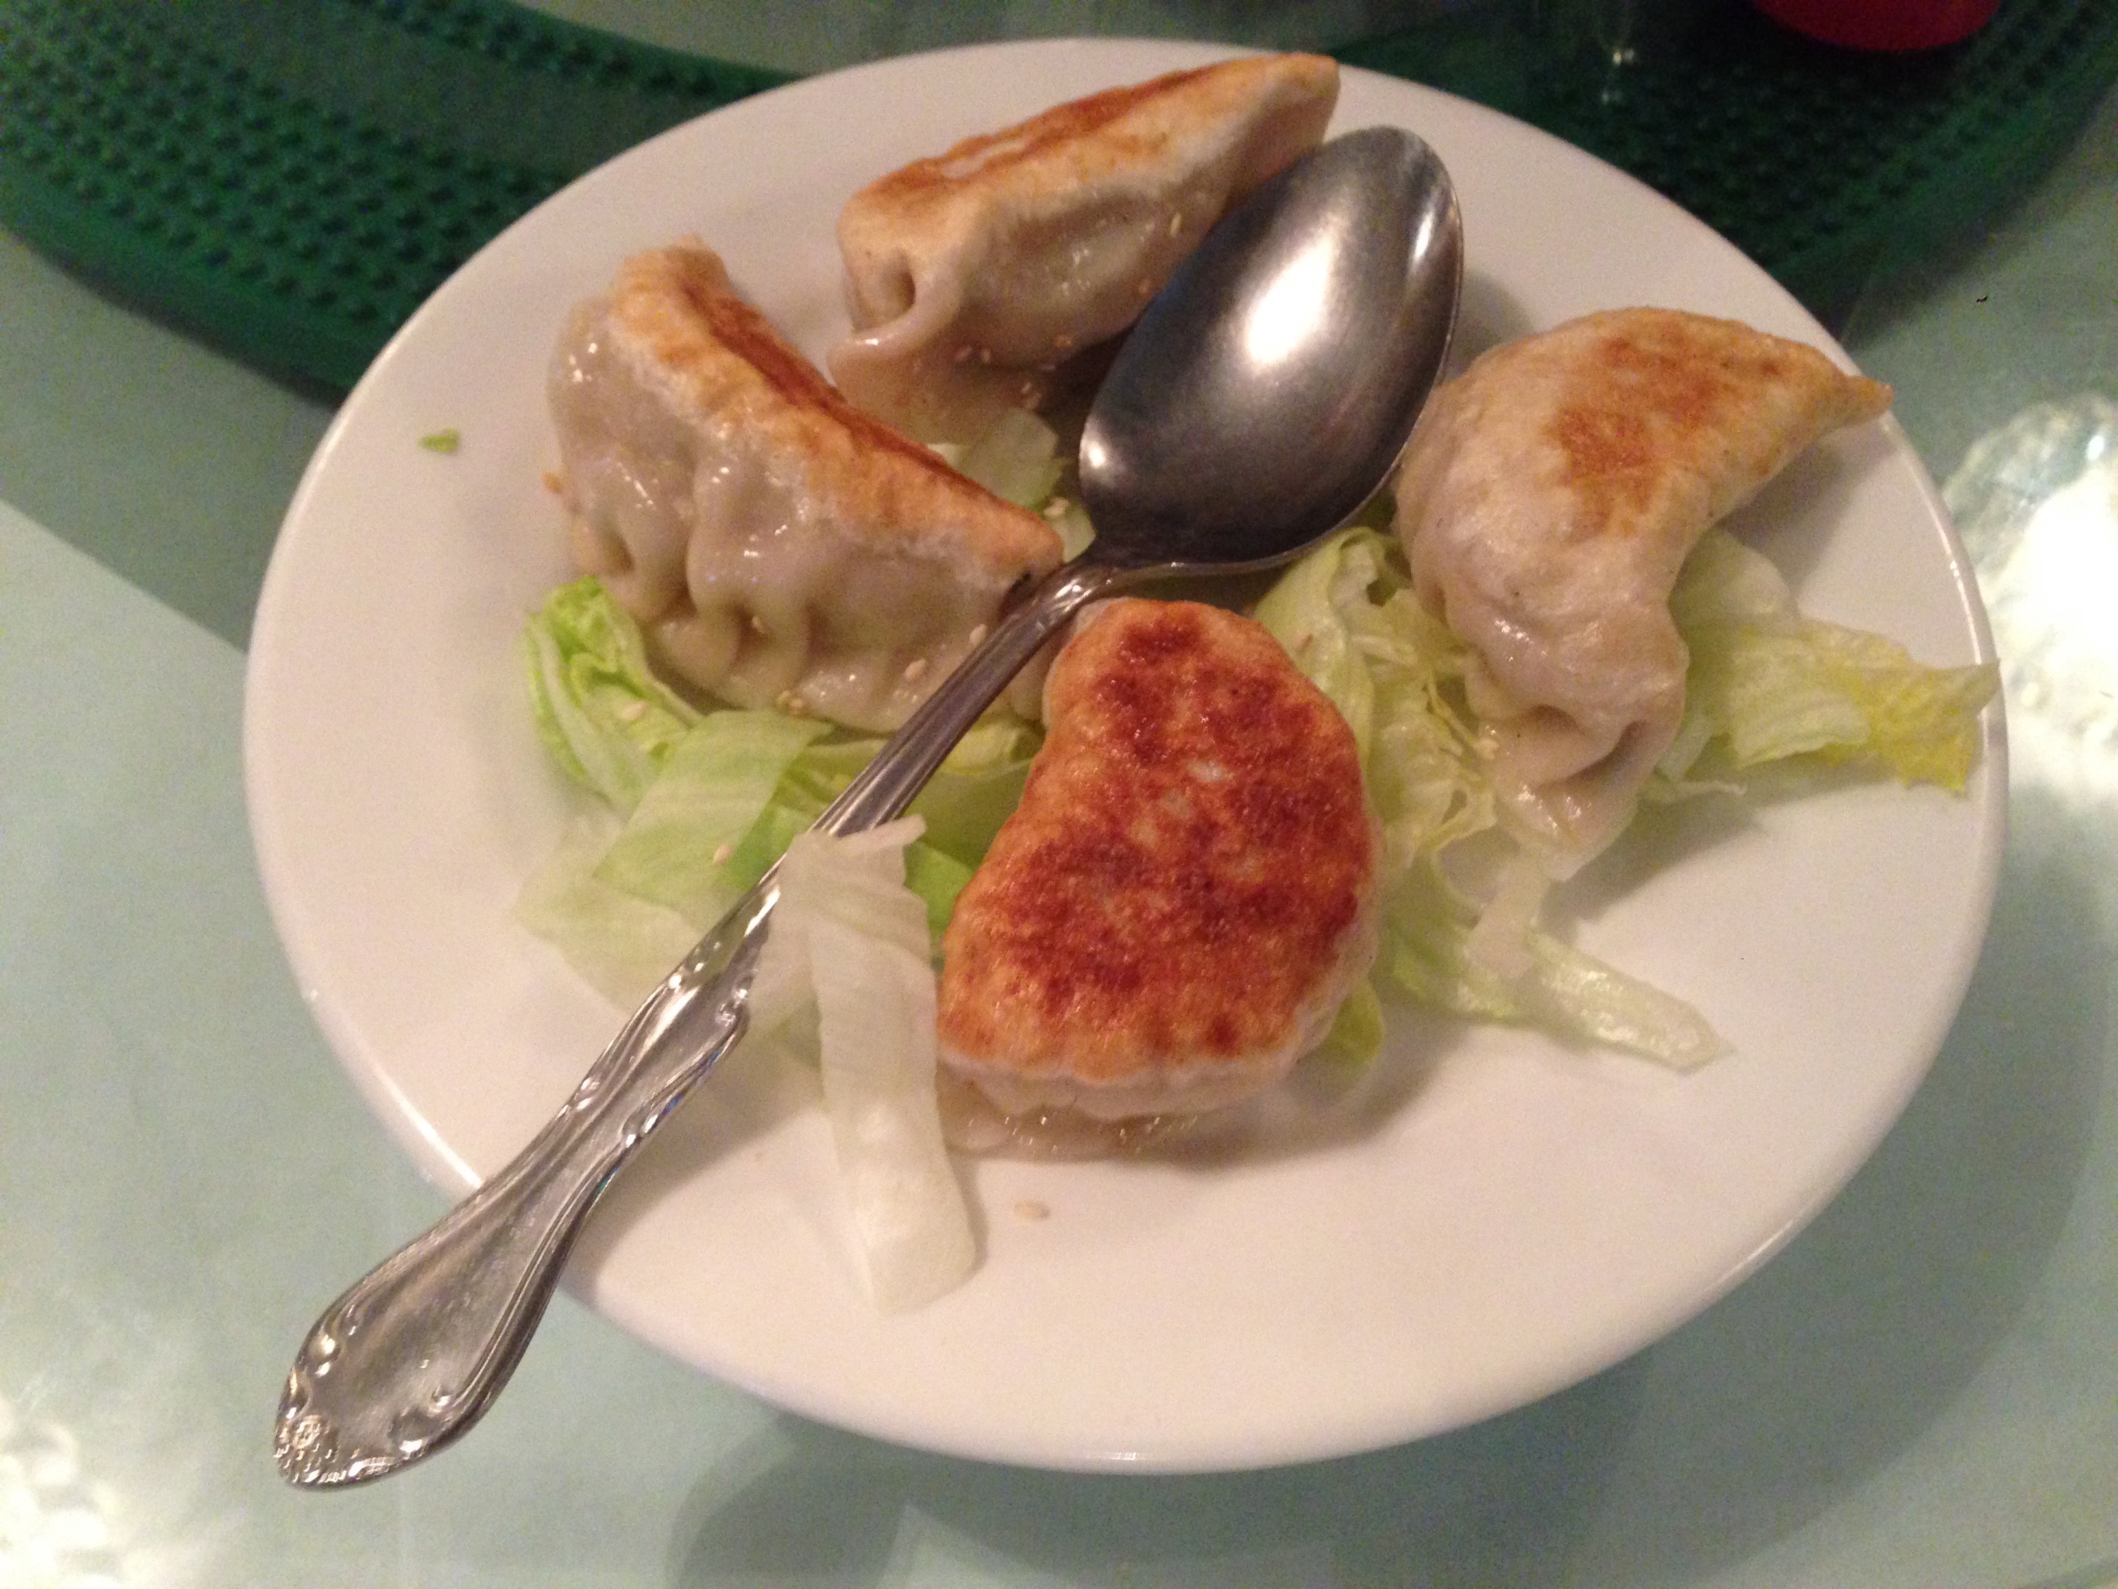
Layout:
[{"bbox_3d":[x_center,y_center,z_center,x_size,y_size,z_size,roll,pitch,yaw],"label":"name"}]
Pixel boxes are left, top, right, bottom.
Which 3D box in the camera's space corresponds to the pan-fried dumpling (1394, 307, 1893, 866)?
[{"bbox_3d":[0.072,-0.032,0.252,0.045,0.033,0.083,33,64,20],"label":"pan-fried dumpling"}]

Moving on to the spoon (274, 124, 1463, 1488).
[{"bbox_3d":[-0.015,-0.006,0.225,0.043,0.024,0.198,34,75,20],"label":"spoon"}]

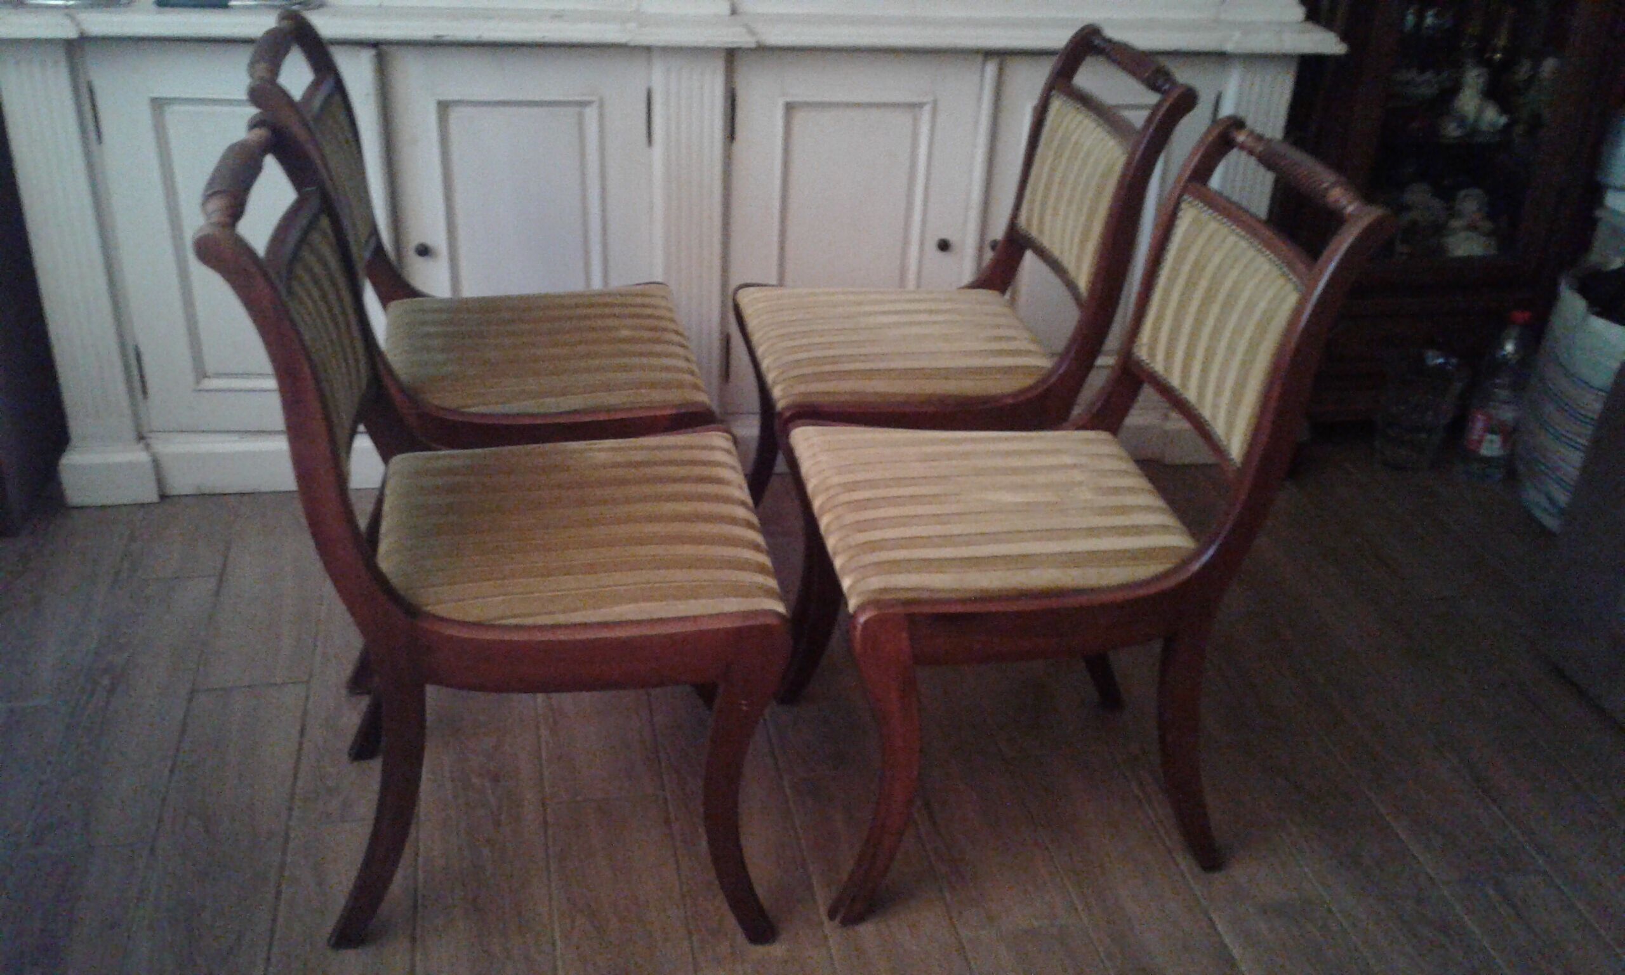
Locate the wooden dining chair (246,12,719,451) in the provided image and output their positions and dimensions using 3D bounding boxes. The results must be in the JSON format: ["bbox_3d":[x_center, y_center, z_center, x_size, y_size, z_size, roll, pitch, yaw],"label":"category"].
[{"bbox_3d":[-0.432,-0.179,1.901,0.521,0.855,0.450,-4,30,-13],"label":"wooden dining chair"}]

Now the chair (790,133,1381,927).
[{"bbox_3d":[0.252,0.029,1.593,0.521,0.855,0.450,-2,29,-9],"label":"chair"}]

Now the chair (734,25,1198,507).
[{"bbox_3d":[0.176,-0.206,2.008,0.521,0.855,0.450,-3,30,-11],"label":"chair"}]

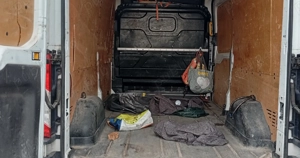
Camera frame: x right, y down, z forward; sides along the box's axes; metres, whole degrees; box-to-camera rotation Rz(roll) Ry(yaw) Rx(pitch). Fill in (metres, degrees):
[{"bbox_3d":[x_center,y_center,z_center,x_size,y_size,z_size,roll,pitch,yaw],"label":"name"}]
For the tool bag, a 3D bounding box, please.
[{"bbox_3d":[0.850,-0.075,5.600,0.390,0.660,0.200,1,5,0],"label":"tool bag"}]

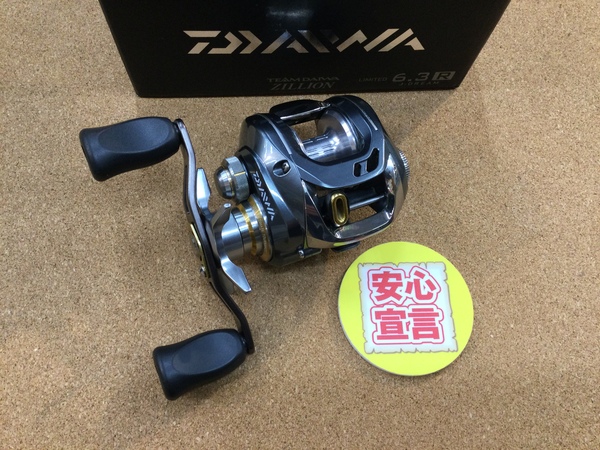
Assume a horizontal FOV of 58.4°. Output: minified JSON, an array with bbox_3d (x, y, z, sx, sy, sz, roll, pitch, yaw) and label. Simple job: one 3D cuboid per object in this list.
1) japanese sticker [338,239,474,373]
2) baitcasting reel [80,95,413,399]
[{"bbox_3d":[0.046,0.035,0.235,0.060,0.002,0.060,2,68,-4],"label":"japanese sticker"},{"bbox_3d":[-0.011,-0.002,0.220,0.128,0.049,0.108,-16,71,-11],"label":"baitcasting reel"}]

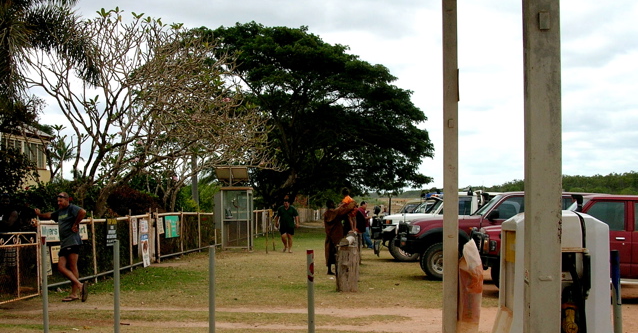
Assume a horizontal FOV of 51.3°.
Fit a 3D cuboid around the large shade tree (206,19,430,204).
[{"bbox_3d":[0.139,-2.298,37.176,12.600,11.800,12.500,0,-3,0],"label":"large shade tree"}]

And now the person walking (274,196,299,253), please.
[{"bbox_3d":[-1.034,1.842,21.214,0.620,1.827,0.420,0,-3,-3],"label":"person walking"}]

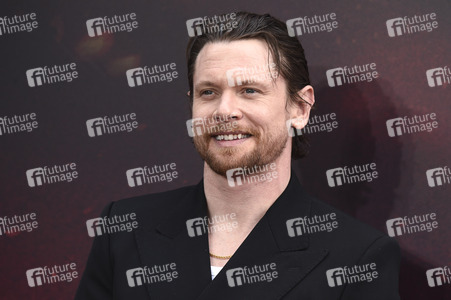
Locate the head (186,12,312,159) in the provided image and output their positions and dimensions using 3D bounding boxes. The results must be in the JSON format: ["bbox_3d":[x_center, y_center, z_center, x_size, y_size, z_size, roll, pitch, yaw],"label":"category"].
[{"bbox_3d":[0.036,-0.083,4.310,0.175,0.235,0.220,1,-4,22],"label":"head"}]

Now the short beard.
[{"bbox_3d":[0.020,0.001,4.260,0.133,0.077,0.095,1,-4,22],"label":"short beard"}]

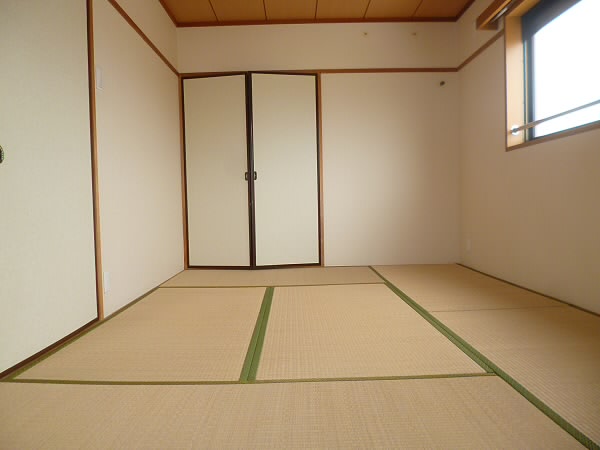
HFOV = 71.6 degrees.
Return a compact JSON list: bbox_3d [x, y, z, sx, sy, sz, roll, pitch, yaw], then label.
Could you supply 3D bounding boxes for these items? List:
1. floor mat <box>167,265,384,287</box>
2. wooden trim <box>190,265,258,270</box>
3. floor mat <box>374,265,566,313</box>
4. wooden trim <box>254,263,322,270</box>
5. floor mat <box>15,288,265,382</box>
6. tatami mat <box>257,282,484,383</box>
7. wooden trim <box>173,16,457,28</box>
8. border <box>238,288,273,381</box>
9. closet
[{"bbox_3d":[-0.199,0.439,3.544,1.740,0.028,0.802,-1,3,-1],"label":"floor mat"},{"bbox_3d":[-0.755,0.406,3.896,0.627,0.035,0.040,-1,3,5],"label":"wooden trim"},{"bbox_3d":[1.092,0.437,3.155,0.832,0.028,1.615,-1,3,-1],"label":"floor mat"},{"bbox_3d":[-0.114,0.394,3.905,0.656,0.035,0.040,-1,3,-6],"label":"wooden trim"},{"bbox_3d":[-0.625,0.517,2.306,0.793,0.028,1.666,-1,3,-1],"label":"floor mat"},{"bbox_3d":[0.245,0.500,2.318,0.827,0.028,1.666,-1,3,-1],"label":"tatami mat"},{"bbox_3d":[0.169,-1.844,3.810,2.572,0.055,0.045,-1,3,-1],"label":"wooden trim"},{"bbox_3d":[-0.198,0.503,2.312,0.060,0.012,1.666,-1,3,-1],"label":"border"},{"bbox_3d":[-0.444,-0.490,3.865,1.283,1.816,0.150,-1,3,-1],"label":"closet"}]

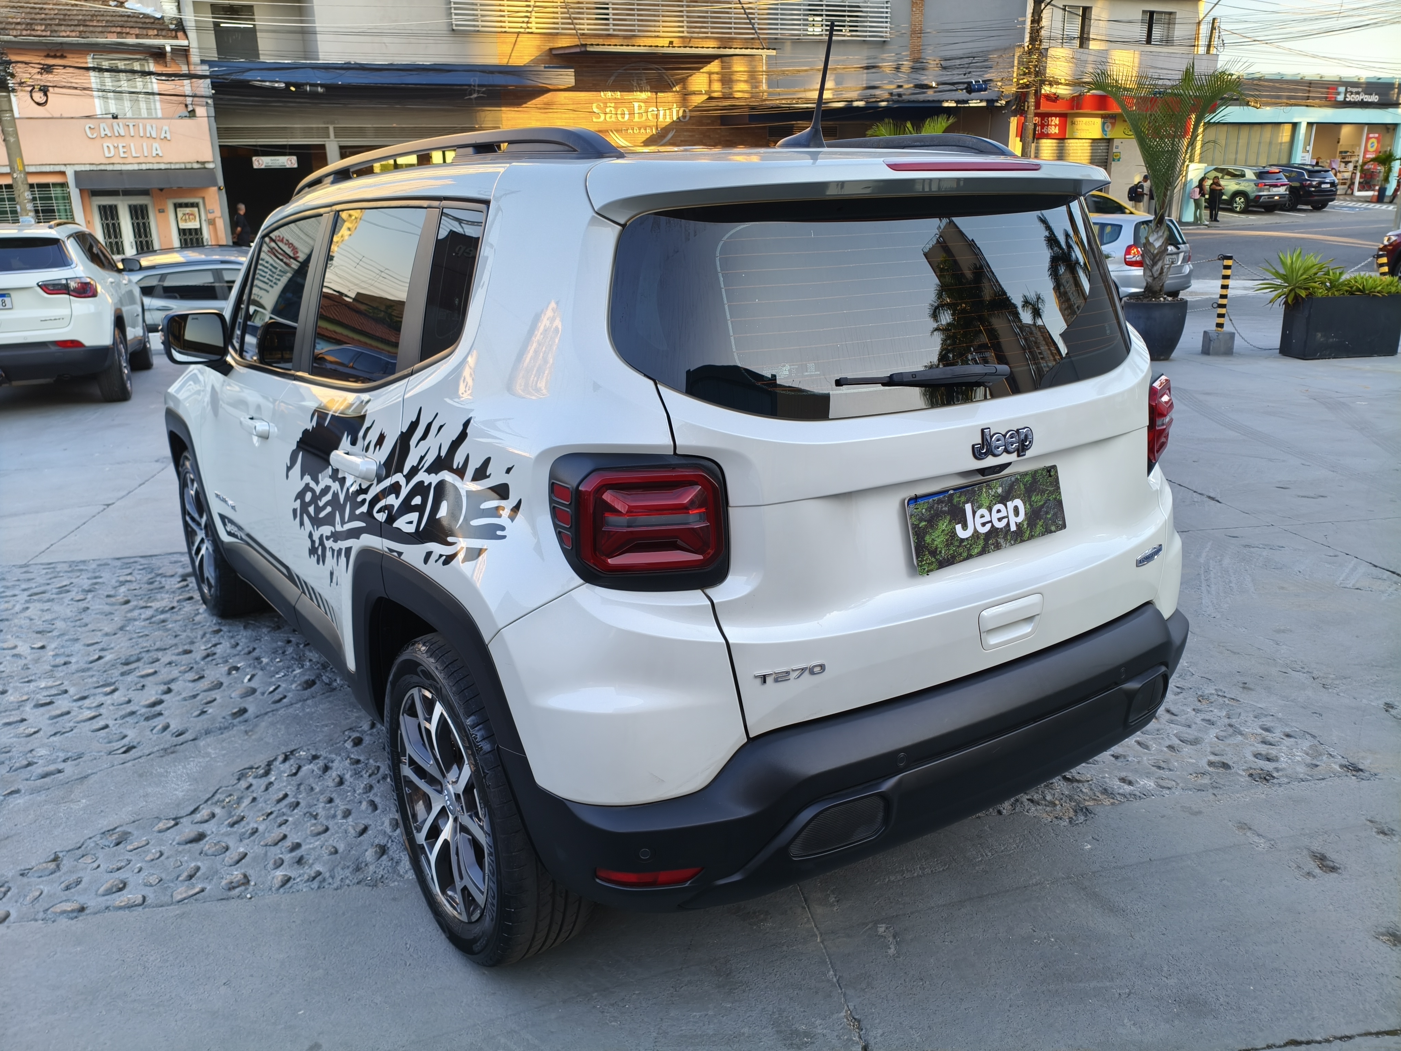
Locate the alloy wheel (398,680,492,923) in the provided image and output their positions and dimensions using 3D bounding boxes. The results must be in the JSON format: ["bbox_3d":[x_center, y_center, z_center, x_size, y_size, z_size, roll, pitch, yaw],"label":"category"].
[{"bbox_3d":[-0.467,0.563,2.236,0.190,0.490,0.490,-11,18,-34],"label":"alloy wheel"}]

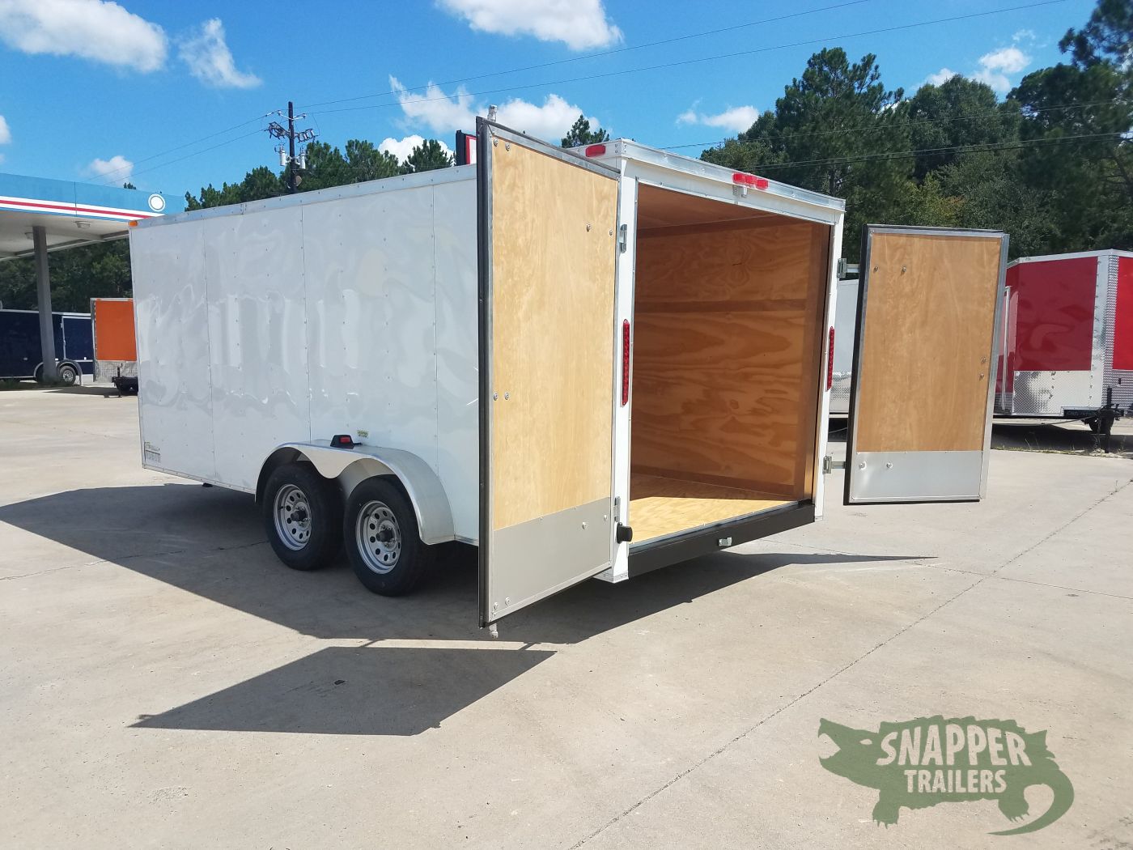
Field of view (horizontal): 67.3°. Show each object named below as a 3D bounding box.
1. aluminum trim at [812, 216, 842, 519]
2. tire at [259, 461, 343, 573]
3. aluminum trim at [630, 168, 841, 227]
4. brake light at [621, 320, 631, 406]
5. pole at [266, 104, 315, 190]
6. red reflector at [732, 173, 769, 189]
[{"bbox_3d":[1.684,-0.369,5.506,0.070,1.950,0.120,7,10,43],"label":"aluminum trim"},{"bbox_3d":[-1.684,0.587,5.480,0.690,0.690,0.220,7,9,40],"label":"tire"},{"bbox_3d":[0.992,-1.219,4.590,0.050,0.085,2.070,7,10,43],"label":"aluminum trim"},{"bbox_3d":[0.279,-0.290,3.987,0.030,0.410,0.045,7,10,43],"label":"brake light"},{"bbox_3d":[-13.647,-9.879,42.732,2.300,12.000,1.000,-2,7,-18],"label":"pole"},{"bbox_3d":[0.978,-1.297,4.519,0.035,0.055,0.360,7,10,43],"label":"red reflector"}]

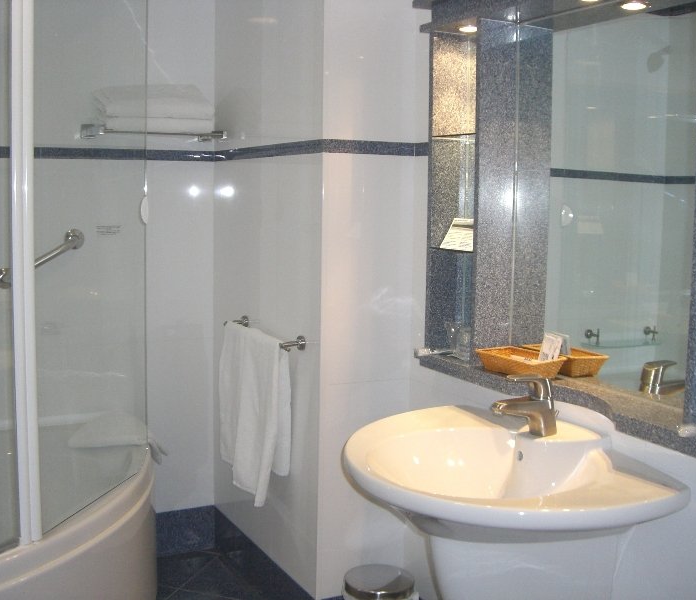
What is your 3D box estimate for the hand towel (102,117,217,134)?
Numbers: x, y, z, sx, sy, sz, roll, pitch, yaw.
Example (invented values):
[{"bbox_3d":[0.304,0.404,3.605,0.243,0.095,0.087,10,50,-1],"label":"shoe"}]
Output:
[{"bbox_3d":[-0.681,-0.602,3.064,0.371,0.049,0.202,-3,7,-28],"label":"hand towel"}]

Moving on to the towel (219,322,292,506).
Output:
[{"bbox_3d":[-0.312,0.370,2.849,0.072,0.552,0.521,-3,7,-28],"label":"towel"}]

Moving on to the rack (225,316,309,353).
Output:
[{"bbox_3d":[-0.275,0.107,2.826,0.079,0.044,0.559,-3,7,-28],"label":"rack"}]

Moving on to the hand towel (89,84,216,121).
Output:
[{"bbox_3d":[-0.681,-0.680,3.054,0.374,0.111,0.202,-3,7,-28],"label":"hand towel"}]

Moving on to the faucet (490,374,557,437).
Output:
[{"bbox_3d":[0.413,0.257,2.099,0.176,0.147,0.050,-3,7,-28],"label":"faucet"}]

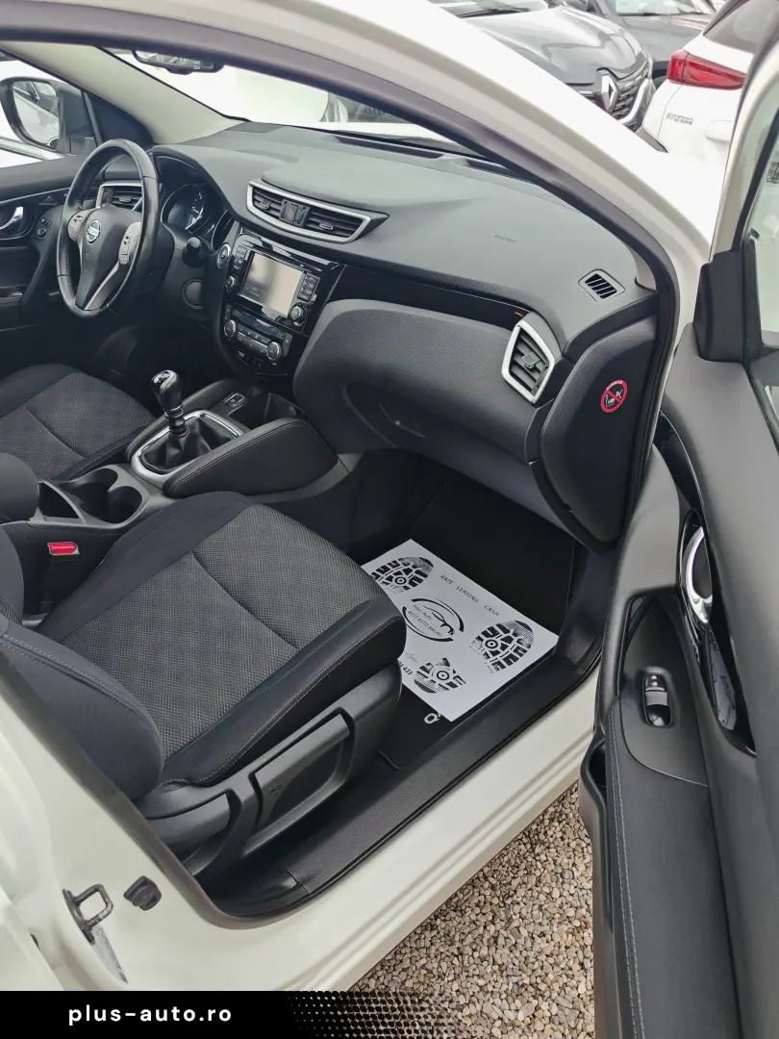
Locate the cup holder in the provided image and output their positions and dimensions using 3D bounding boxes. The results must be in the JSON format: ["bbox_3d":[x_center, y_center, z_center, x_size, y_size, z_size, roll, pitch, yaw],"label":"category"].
[{"bbox_3d":[-0.534,-0.021,1.471,0.113,0.077,0.200,-22,42,-39],"label":"cup holder"}]

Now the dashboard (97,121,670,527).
[{"bbox_3d":[-0.071,-0.489,1.665,0.630,0.485,1.420,-22,42,-39],"label":"dashboard"}]

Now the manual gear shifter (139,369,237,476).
[{"bbox_3d":[-0.396,-0.197,1.502,0.145,0.197,0.120,-22,42,-39],"label":"manual gear shifter"}]

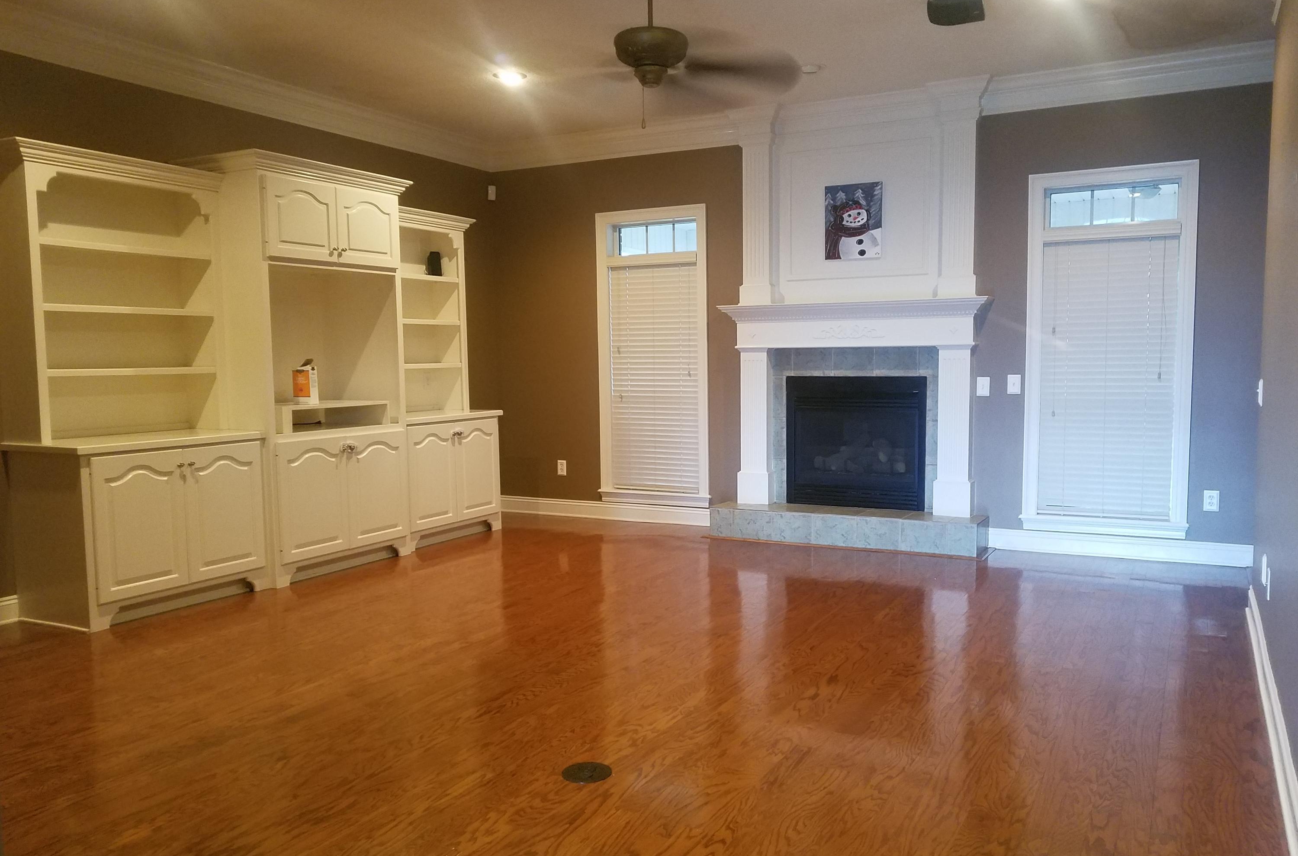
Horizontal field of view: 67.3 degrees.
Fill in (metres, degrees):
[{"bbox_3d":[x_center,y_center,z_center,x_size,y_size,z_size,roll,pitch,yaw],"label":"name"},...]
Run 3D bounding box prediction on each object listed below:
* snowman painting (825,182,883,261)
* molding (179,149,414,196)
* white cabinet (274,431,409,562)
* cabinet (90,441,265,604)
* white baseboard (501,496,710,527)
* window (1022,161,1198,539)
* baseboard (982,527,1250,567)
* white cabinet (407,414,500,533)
[{"bbox_3d":[1.435,-1.440,6.825,0.405,0.517,0.022,2,5,26],"label":"snowman painting"},{"bbox_3d":[-2.191,-1.549,6.099,0.729,0.090,1.260,2,5,29],"label":"molding"},{"bbox_3d":[-2.130,0.401,6.218,0.620,0.733,1.049,2,5,30],"label":"white cabinet"},{"bbox_3d":[-2.716,0.485,5.379,0.506,0.776,1.026,2,5,29],"label":"cabinet"},{"bbox_3d":[-0.382,0.669,7.923,1.951,0.129,0.022,2,5,26],"label":"white baseboard"},{"bbox_3d":[2.880,-0.473,6.148,0.990,2.283,0.121,2,5,29],"label":"window"},{"bbox_3d":[2.963,0.758,6.210,1.520,0.146,0.034,2,5,29],"label":"baseboard"},{"bbox_3d":[-1.634,0.369,7.114,0.607,0.871,0.970,2,5,30],"label":"white cabinet"}]

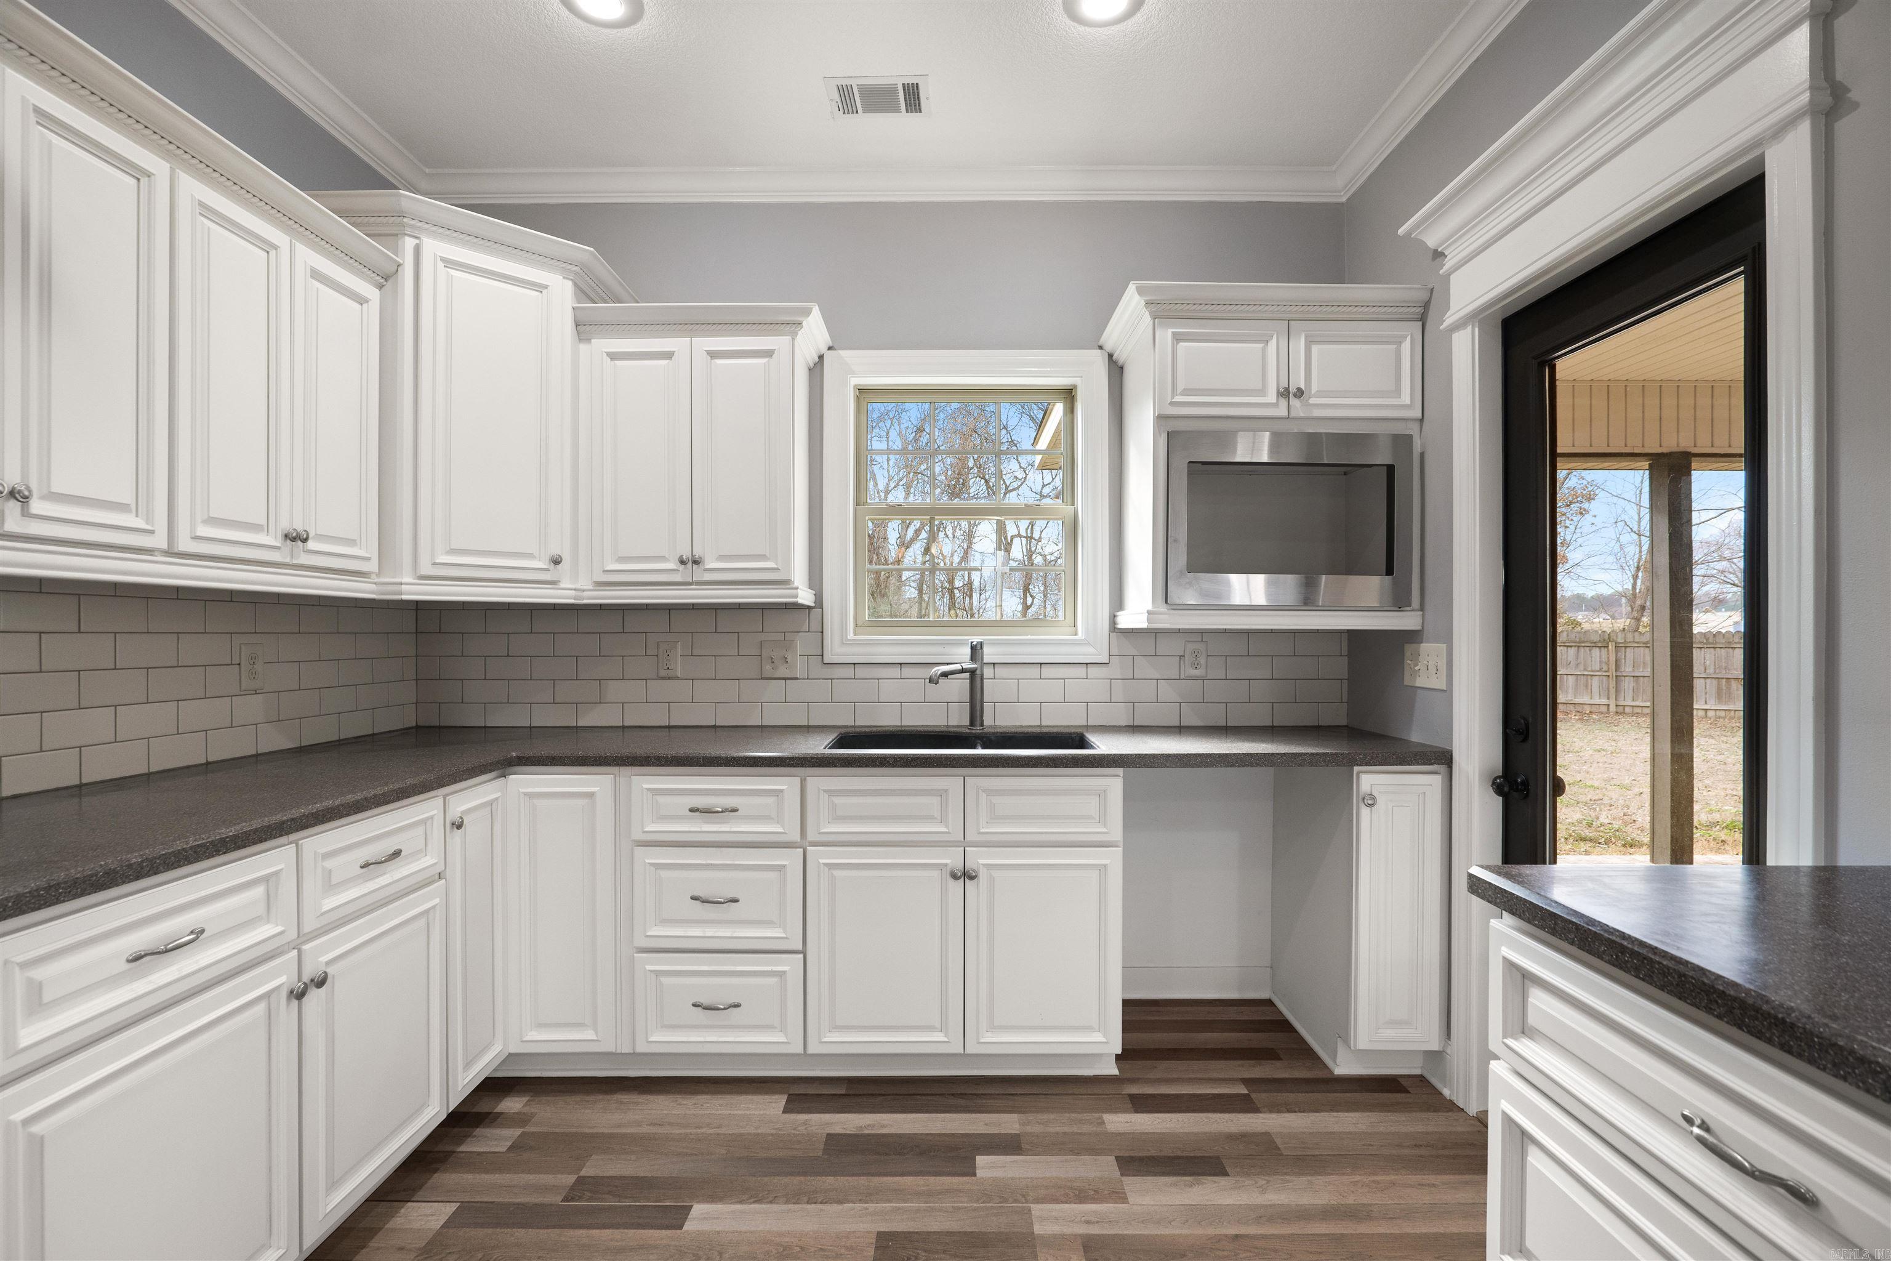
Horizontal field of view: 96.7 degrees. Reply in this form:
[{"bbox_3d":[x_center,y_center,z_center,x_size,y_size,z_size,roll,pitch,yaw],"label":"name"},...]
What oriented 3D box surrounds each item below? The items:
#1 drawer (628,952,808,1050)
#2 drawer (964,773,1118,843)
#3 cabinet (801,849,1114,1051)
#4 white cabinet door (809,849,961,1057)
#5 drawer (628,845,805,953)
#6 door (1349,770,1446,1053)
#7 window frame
[{"bbox_3d":[-0.605,0.991,2.481,0.454,0.270,0.480,0,0,0],"label":"drawer"},{"bbox_3d":[0.261,0.470,2.430,0.410,0.170,0.450,0,0,0],"label":"drawer"},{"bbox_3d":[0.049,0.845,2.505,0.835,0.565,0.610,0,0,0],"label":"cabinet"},{"bbox_3d":[-0.159,0.850,2.237,0.415,0.546,0.025,0,0,0],"label":"white cabinet door"},{"bbox_3d":[-0.606,0.714,2.480,0.453,0.274,0.480,0,0,0],"label":"drawer"},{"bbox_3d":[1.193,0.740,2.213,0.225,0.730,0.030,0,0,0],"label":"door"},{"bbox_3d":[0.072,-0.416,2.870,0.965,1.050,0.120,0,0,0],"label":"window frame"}]

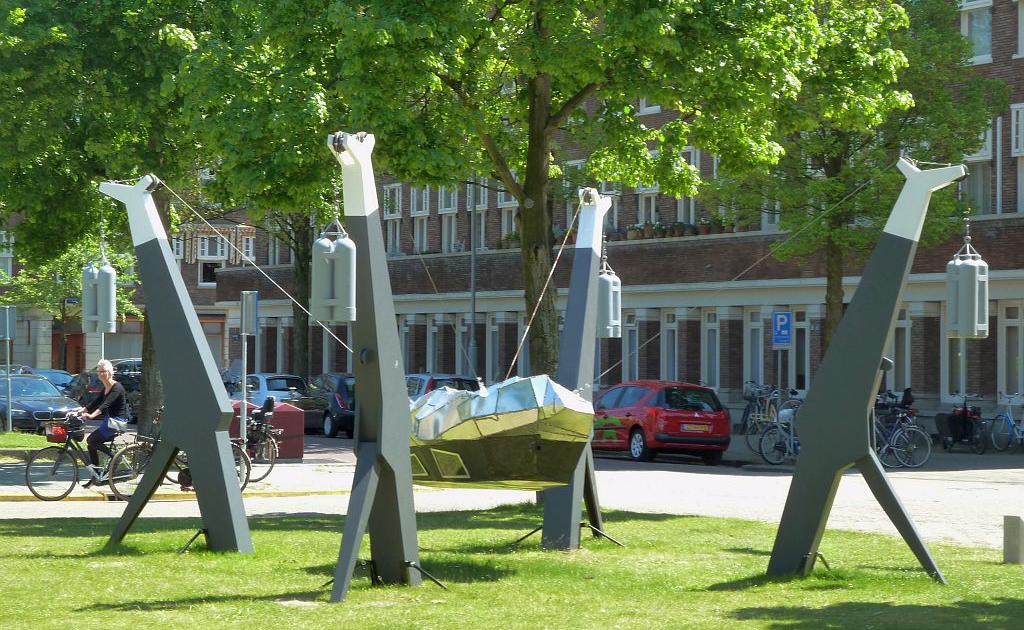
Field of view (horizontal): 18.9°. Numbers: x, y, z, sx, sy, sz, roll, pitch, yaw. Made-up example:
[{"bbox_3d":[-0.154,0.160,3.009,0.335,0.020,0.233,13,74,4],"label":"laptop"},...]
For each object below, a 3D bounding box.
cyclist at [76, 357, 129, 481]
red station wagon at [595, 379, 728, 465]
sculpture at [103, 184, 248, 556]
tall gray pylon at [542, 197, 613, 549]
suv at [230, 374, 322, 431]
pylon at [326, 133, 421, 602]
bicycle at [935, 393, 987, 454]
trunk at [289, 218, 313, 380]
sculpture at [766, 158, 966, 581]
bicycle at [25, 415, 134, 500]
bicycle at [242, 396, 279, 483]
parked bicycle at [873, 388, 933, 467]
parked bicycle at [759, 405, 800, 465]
[{"bbox_3d":[-5.330,1.420,40.000,0.700,1.640,0.500,0,-1,-13],"label":"cyclist"},{"bbox_3d":[2.340,1.930,56.400,1.750,1.510,4.150,1,-1,-25],"label":"red station wagon"},{"bbox_3d":[-3.305,0.464,30.171,1.740,3.660,0.300,0,-1,30],"label":"sculpture"},{"bbox_3d":[0.701,0.524,31.541,0.300,3.660,1.740,0,-1,18],"label":"tall gray pylon"},{"bbox_3d":[-6.400,2.140,77.300,1.680,1.480,3.800,1,-1,-24],"label":"suv"},{"bbox_3d":[-1.090,0.420,24.800,0.270,3.650,1.800,0,-1,15],"label":"pylon"},{"bbox_3d":[8.410,2.009,57.582,0.750,1.120,1.850,0,-1,12],"label":"bicycle"},{"bbox_3d":[-5.384,0.134,78.503,0.500,5.200,0.500,0,-1,6],"label":"trunk"},{"bbox_3d":[3.141,0.476,27.099,1.740,3.660,0.300,0,-1,16],"label":"sculpture"},{"bbox_3d":[-5.440,1.850,40.000,1.780,1.120,0.600,0,-1,-13],"label":"bicycle"},{"bbox_3d":[-4.115,1.753,42.942,1.800,1.200,0.600,0,-1,-26],"label":"bicycle"},{"bbox_3d":[6.324,2.030,52.261,1.800,1.150,0.600,0,-1,-24],"label":"parked bicycle"},{"bbox_3d":[5.050,2.120,55.200,1.750,1.100,0.600,1,-1,-40],"label":"parked bicycle"}]

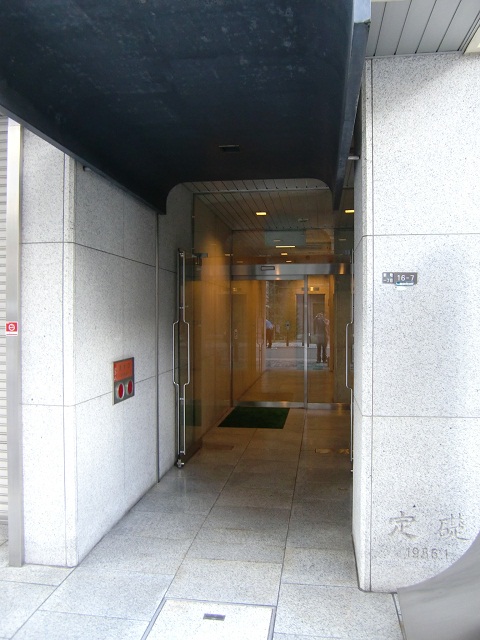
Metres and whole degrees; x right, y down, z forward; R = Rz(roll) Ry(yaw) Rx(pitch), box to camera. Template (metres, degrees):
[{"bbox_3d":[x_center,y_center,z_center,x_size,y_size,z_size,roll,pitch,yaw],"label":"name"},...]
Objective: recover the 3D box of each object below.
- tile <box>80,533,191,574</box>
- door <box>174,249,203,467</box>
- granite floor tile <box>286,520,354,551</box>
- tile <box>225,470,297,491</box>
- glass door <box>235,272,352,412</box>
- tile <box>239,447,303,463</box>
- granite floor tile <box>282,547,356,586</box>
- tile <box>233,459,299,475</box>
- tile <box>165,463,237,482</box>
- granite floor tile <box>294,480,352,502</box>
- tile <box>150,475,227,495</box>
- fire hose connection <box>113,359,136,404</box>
[{"bbox_3d":[-0.629,1.462,3.212,0.600,0.025,0.450,0,1,9],"label":"tile"},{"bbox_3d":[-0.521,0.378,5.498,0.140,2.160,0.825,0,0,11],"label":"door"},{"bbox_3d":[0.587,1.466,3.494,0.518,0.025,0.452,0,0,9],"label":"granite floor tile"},{"bbox_3d":[0.196,1.444,4.638,0.600,0.025,0.450,0,1,9],"label":"tile"},{"bbox_3d":[0.972,0.304,8.404,2.263,2.286,0.080,0,0,9],"label":"glass door"},{"bbox_3d":[0.338,1.466,5.581,0.606,0.025,0.452,0,0,9],"label":"tile"},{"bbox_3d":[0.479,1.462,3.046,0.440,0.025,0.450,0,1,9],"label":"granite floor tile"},{"bbox_3d":[0.262,1.439,5.076,0.600,0.025,0.450,0,1,9],"label":"tile"},{"bbox_3d":[-0.362,1.441,4.964,0.600,0.025,0.450,0,1,9],"label":"tile"},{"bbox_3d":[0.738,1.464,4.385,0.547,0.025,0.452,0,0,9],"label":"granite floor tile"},{"bbox_3d":[-0.448,1.471,4.572,0.643,0.025,0.452,0,0,9],"label":"tile"},{"bbox_3d":[-0.837,0.439,3.787,0.030,0.300,0.400,0,1,9],"label":"fire hose connection"}]

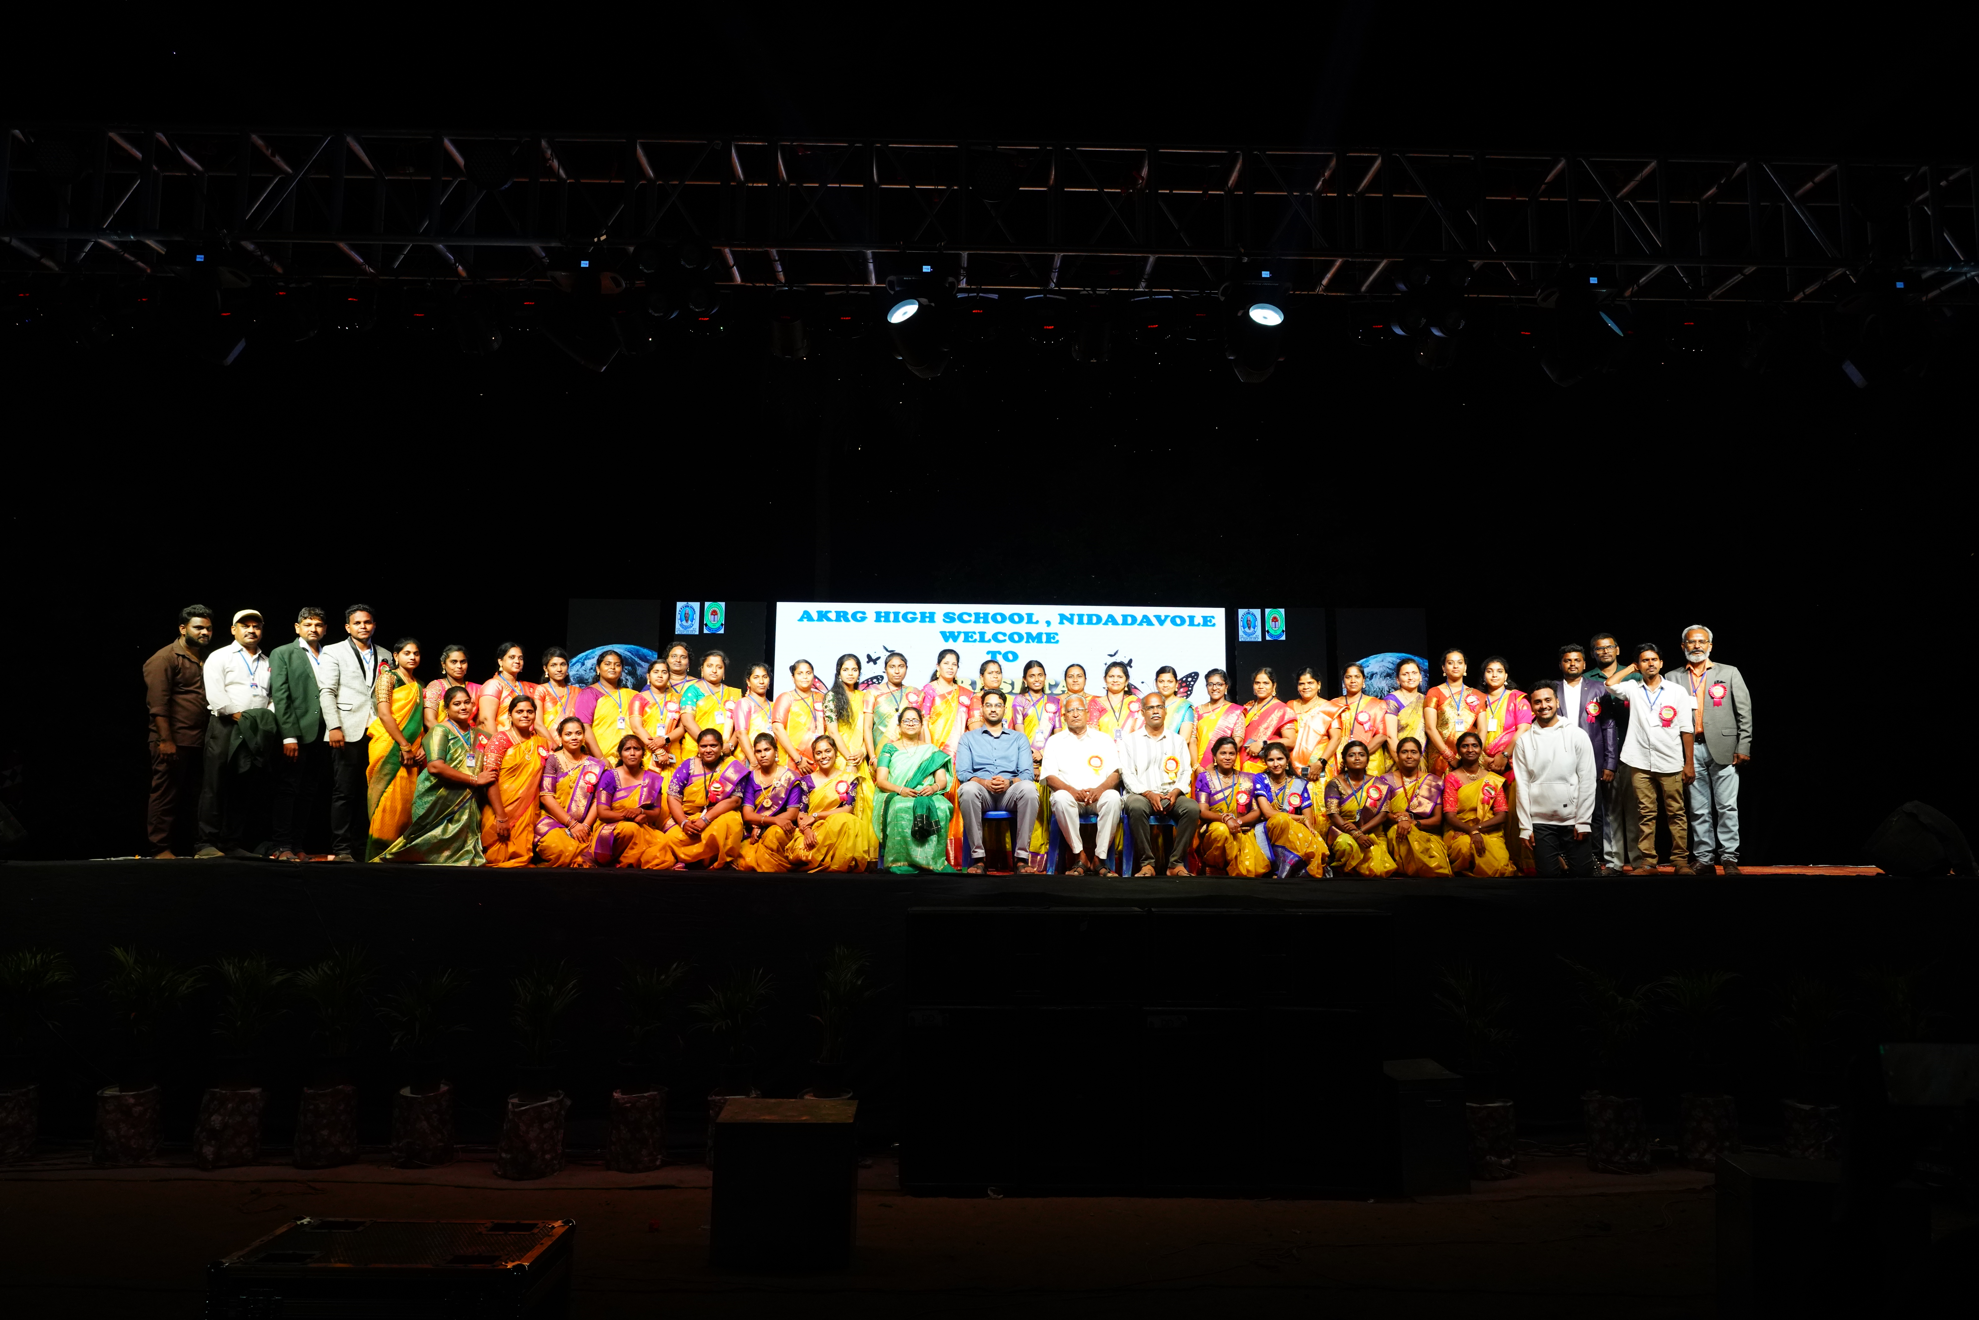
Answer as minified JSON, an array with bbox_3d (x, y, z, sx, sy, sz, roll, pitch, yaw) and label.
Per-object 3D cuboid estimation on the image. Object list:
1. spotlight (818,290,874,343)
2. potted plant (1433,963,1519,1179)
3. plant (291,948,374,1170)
[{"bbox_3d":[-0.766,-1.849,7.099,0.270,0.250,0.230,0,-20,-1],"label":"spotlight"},{"bbox_3d":[2.805,2.364,7.600,0.430,1.180,0.430,1,-7,-1],"label":"potted plant"},{"bbox_3d":[-4.093,2.433,8.181,0.504,1.271,0.504,0,-5,-1],"label":"plant"}]

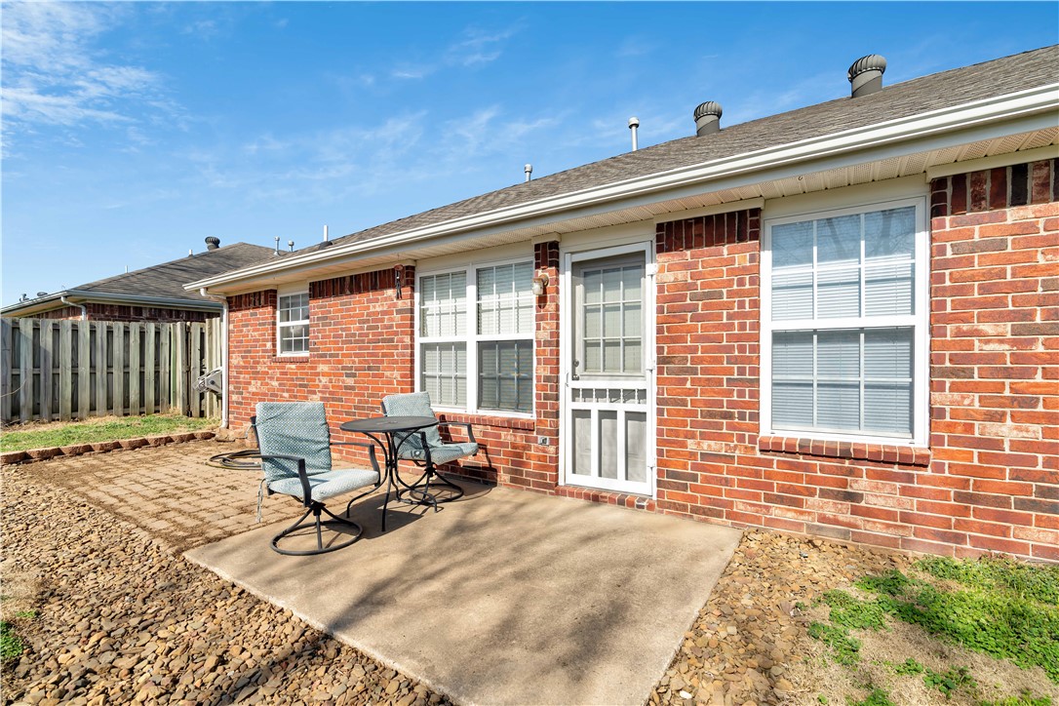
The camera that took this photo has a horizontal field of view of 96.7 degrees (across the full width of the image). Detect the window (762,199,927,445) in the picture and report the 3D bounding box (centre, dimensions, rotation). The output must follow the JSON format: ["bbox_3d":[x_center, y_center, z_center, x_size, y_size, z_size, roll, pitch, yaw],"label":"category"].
[{"bbox_3d":[2.037,-0.186,3.113,0.920,1.520,0.090,0,0,33],"label":"window"}]

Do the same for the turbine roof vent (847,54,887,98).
[{"bbox_3d":[4.356,-3.516,6.066,0.410,0.540,0.410,0,-1,33],"label":"turbine roof vent"}]

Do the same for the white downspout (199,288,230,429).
[{"bbox_3d":[-4.900,0.109,7.328,0.100,2.200,0.360,0,0,33],"label":"white downspout"}]

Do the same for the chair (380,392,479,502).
[{"bbox_3d":[-0.938,0.852,4.437,0.750,0.910,0.640,0,0,34],"label":"chair"}]

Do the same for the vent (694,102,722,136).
[{"bbox_3d":[2.719,-3.497,7.149,0.410,0.540,0.410,0,-1,33],"label":"vent"}]

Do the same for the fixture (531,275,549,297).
[{"bbox_3d":[0.086,-0.610,4.185,0.125,0.210,0.170,0,0,33],"label":"fixture"}]

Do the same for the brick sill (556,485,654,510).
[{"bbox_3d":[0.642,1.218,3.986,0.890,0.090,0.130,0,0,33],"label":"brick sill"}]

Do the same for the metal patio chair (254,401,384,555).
[{"bbox_3d":[-1.462,0.816,3.253,0.680,0.910,0.600,0,-1,29],"label":"metal patio chair"}]

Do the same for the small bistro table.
[{"bbox_3d":[-1.077,0.919,3.709,0.750,0.716,0.750,0,-1,0],"label":"small bistro table"}]

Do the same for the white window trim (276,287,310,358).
[{"bbox_3d":[-3.300,-0.395,6.625,0.860,0.890,0.100,0,0,33],"label":"white window trim"}]

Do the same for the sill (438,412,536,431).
[{"bbox_3d":[-0.609,0.685,4.842,1.617,0.100,0.110,0,-1,33],"label":"sill"}]

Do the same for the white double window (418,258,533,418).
[{"bbox_3d":[-0.595,-0.131,4.839,1.570,1.460,0.100,0,0,33],"label":"white double window"}]

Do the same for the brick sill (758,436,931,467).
[{"bbox_3d":[2.028,0.635,3.098,0.925,0.100,0.110,0,-1,33],"label":"brick sill"}]

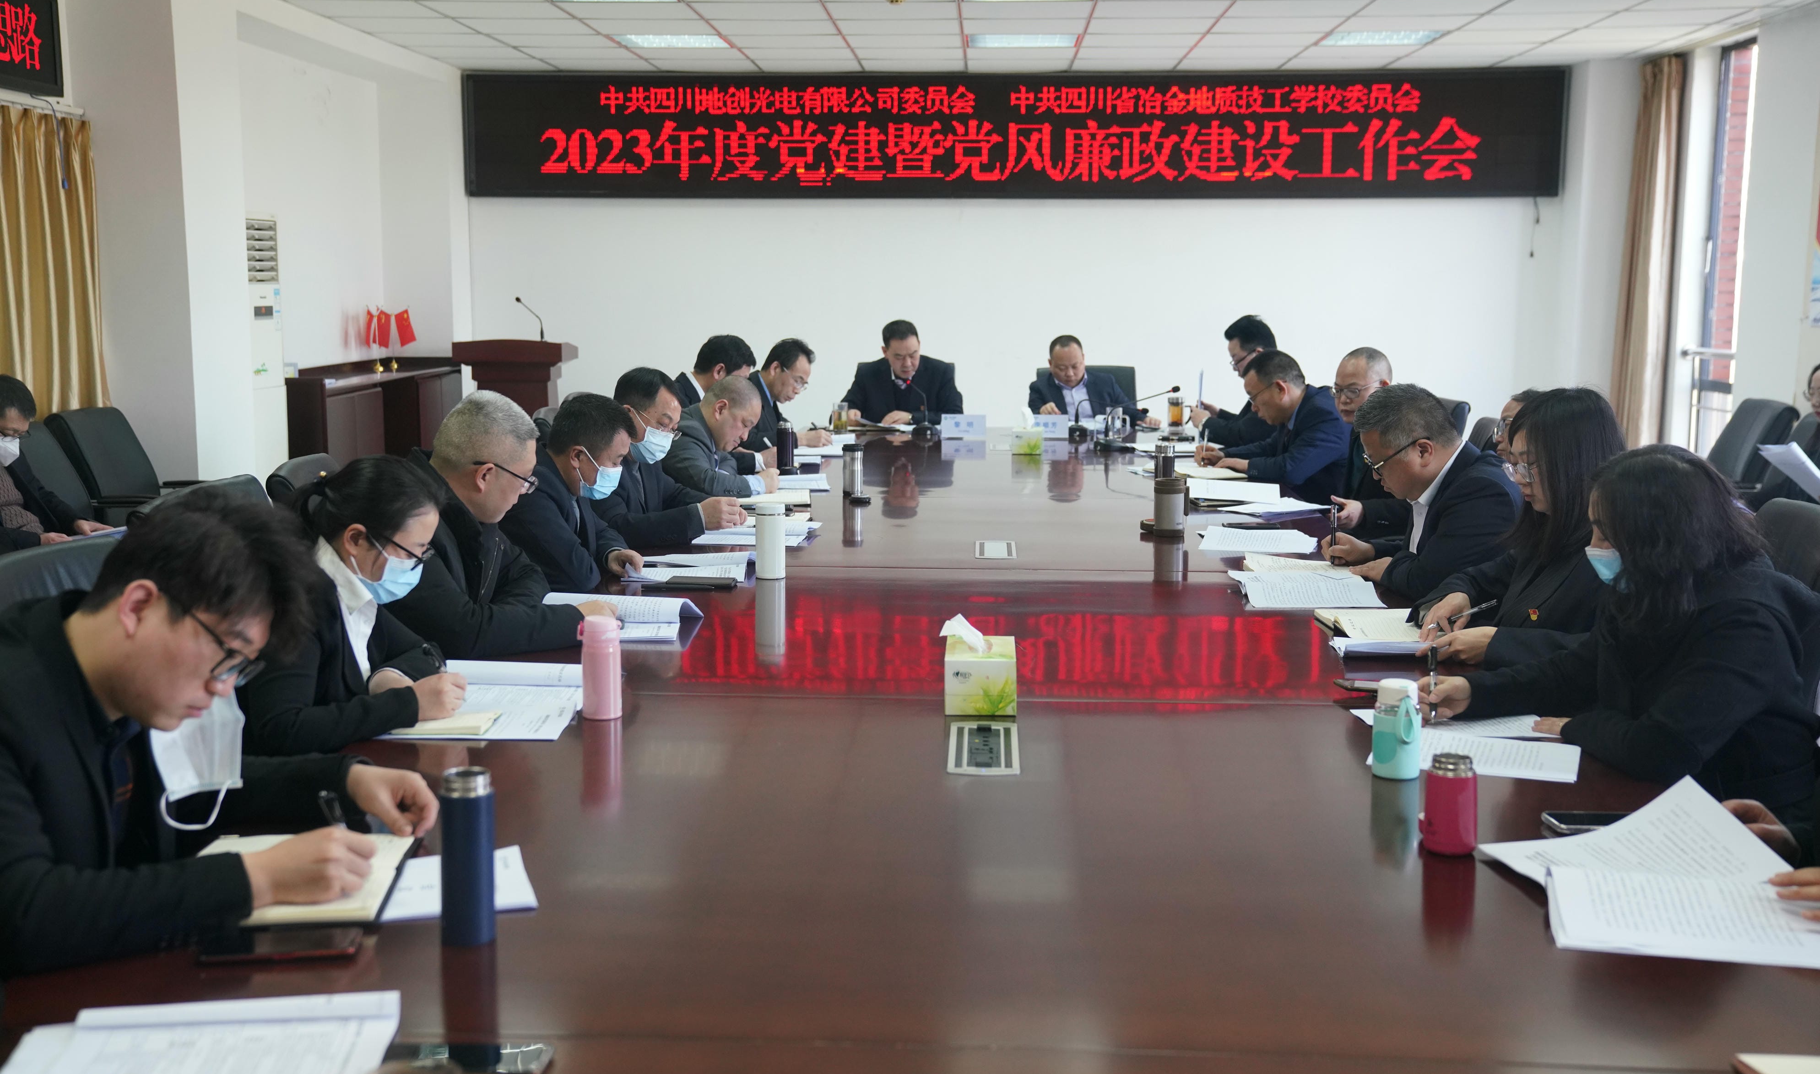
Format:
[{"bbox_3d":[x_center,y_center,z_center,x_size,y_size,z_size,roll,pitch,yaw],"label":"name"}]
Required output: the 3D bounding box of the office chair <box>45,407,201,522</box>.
[{"bbox_3d":[-2.794,0.013,7.614,0.650,0.980,0.600,0,7,3],"label":"office chair"}]

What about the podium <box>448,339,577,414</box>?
[{"bbox_3d":[-2.195,-0.538,11.340,0.610,1.130,0.430,0,7,3],"label":"podium"}]

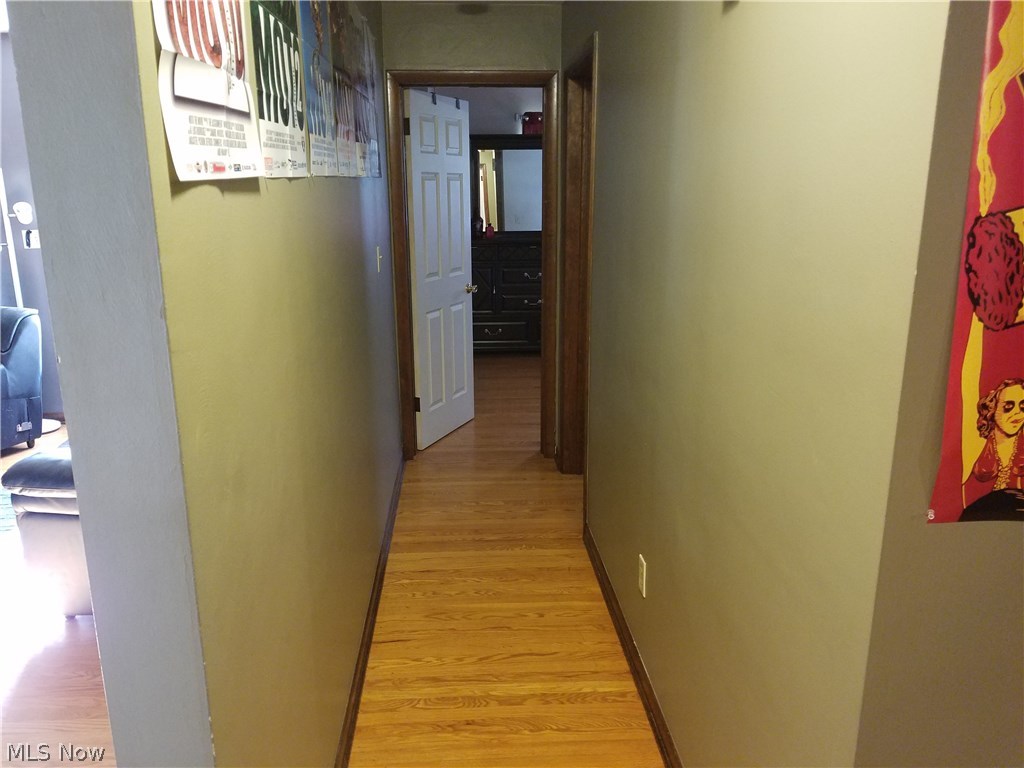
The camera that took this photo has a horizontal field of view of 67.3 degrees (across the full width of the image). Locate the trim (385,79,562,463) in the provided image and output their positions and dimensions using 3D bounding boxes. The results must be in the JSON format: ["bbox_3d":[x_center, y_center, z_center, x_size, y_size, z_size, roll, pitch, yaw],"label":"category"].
[{"bbox_3d":[-0.203,-0.606,4.335,0.889,2.137,0.140,-1,14,-4],"label":"trim"}]

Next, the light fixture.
[{"bbox_3d":[-3.044,-1.066,4.780,0.120,0.140,0.120,-8,16,-29],"label":"light fixture"}]

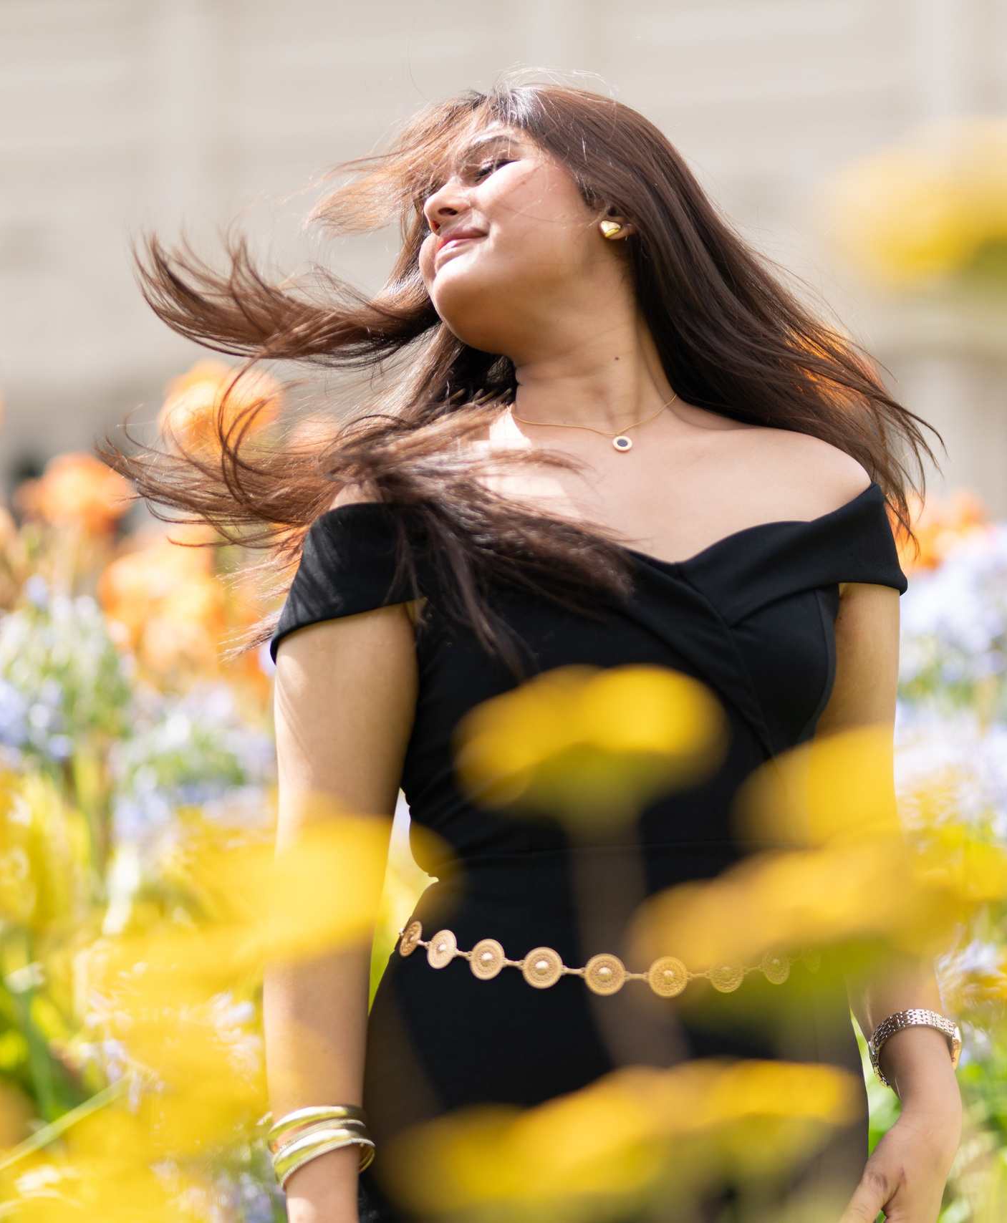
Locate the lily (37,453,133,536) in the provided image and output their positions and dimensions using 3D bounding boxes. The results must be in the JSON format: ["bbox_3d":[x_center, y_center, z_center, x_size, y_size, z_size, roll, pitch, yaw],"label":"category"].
[{"bbox_3d":[-0.502,-0.140,5.200,0.112,0.096,0.100,1,-6,-6],"label":"lily"}]

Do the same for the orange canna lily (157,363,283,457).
[{"bbox_3d":[-0.327,-0.234,5.000,0.141,0.105,0.120,0,-6,-4],"label":"orange canna lily"}]

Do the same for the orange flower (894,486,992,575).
[{"bbox_3d":[0.509,-0.095,5.100,0.119,0.099,0.100,-1,-6,6],"label":"orange flower"}]

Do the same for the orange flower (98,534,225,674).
[{"bbox_3d":[-0.384,-0.009,4.850,0.134,0.145,0.130,0,-6,-5],"label":"orange flower"}]

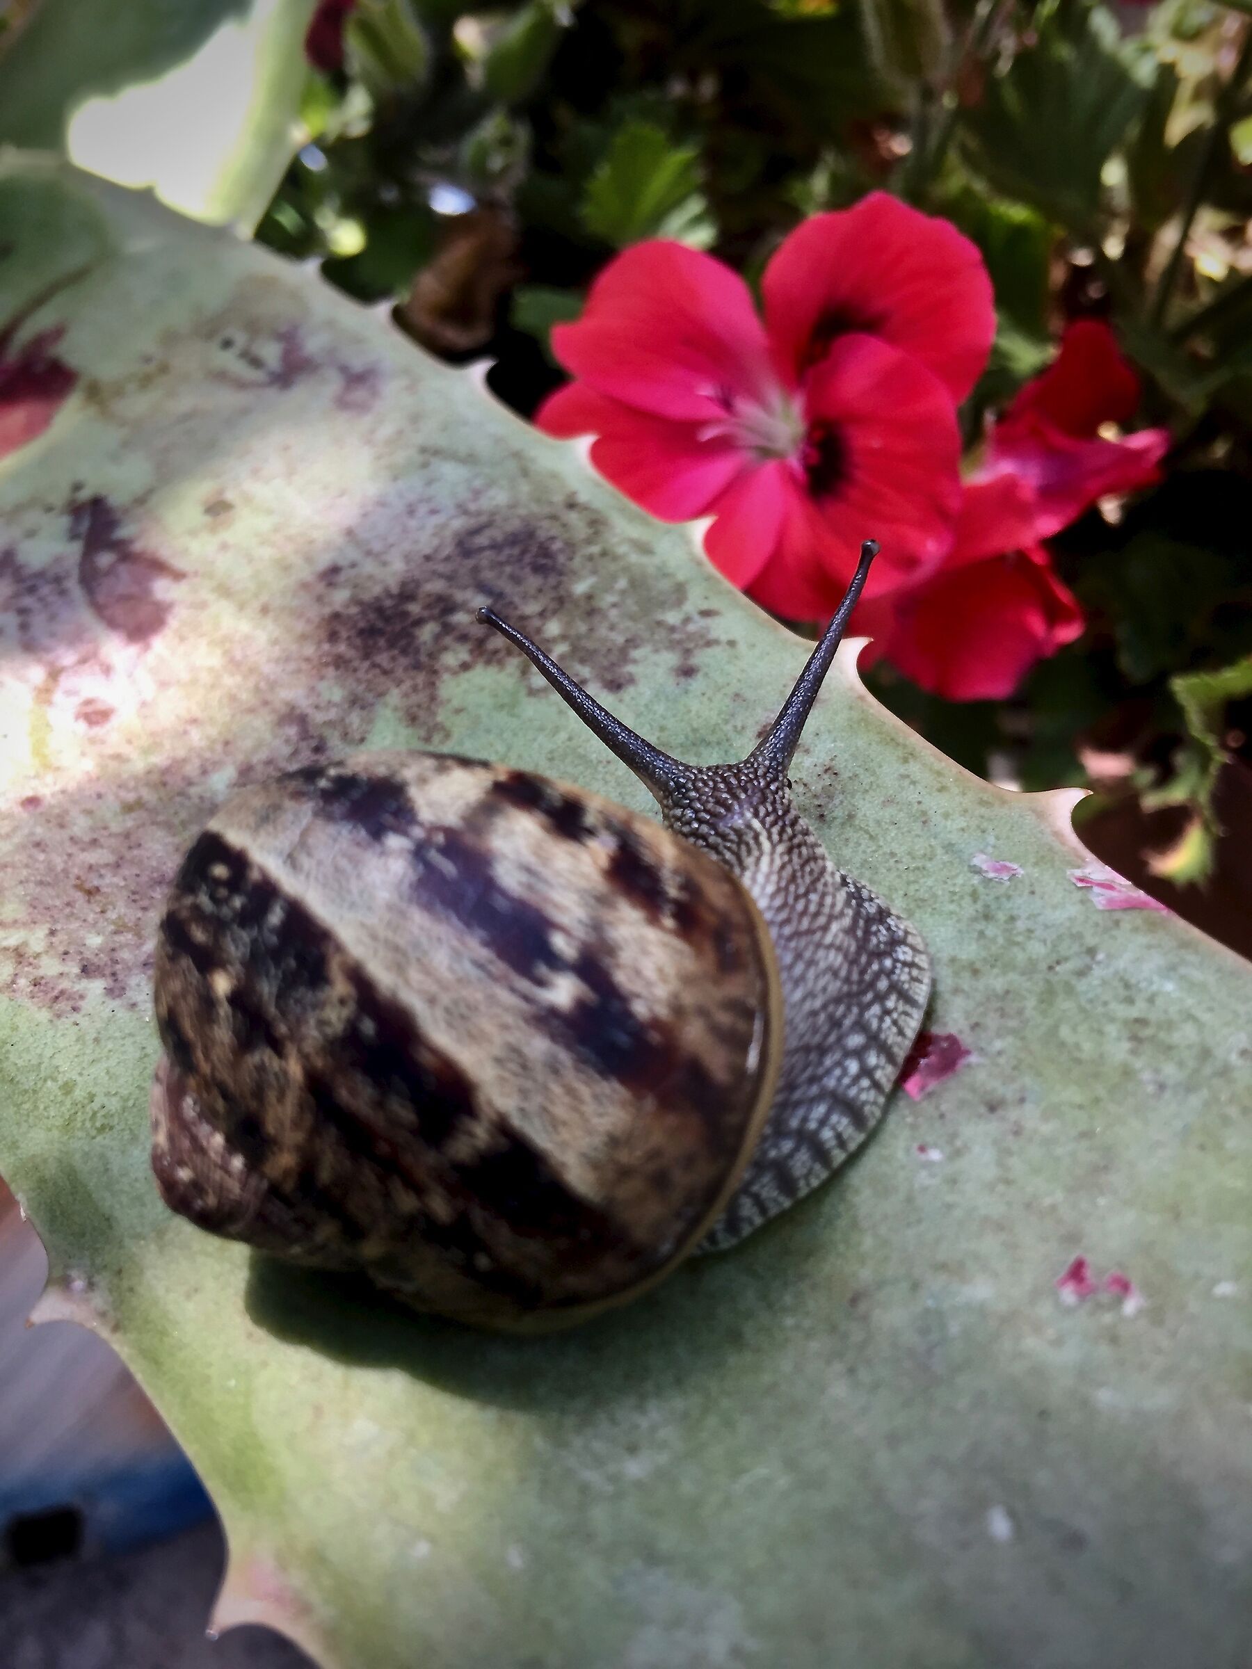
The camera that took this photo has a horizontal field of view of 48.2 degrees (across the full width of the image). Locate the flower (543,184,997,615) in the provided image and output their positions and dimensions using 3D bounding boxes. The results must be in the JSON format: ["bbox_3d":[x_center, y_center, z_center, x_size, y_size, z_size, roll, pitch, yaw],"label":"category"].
[{"bbox_3d":[0.014,-0.043,0.138,0.043,0.018,0.040,0,78,18],"label":"flower"}]

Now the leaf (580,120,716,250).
[{"bbox_3d":[0.004,-0.100,0.215,0.020,0.009,0.020,0,69,6],"label":"leaf"}]

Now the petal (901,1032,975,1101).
[{"bbox_3d":[0.020,0.015,0.090,0.004,0.001,0.005,28,64,26],"label":"petal"}]

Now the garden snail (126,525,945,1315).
[{"bbox_3d":[-0.003,0.002,0.084,0.037,0.031,0.056,18,60,21],"label":"garden snail"}]

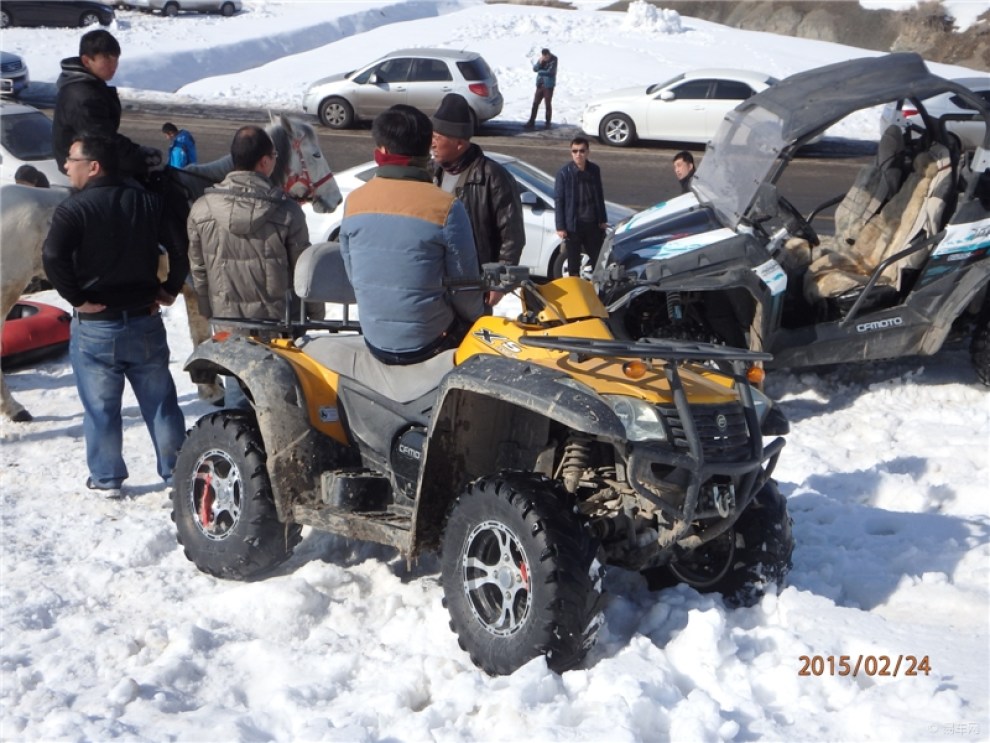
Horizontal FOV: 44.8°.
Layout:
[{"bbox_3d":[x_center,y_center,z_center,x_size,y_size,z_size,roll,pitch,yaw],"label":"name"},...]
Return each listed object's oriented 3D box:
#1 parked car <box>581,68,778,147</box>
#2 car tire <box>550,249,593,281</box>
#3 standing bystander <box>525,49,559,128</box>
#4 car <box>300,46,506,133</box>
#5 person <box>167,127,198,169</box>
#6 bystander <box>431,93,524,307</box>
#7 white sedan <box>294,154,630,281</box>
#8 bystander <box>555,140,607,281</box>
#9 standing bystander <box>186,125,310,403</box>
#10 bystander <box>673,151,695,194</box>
[{"bbox_3d":[4.013,-4.997,22.854,4.750,1.450,1.800,5,16,17],"label":"parked car"},{"bbox_3d":[0.906,-1.072,12.688,0.630,0.630,0.210,7,16,23],"label":"car tire"},{"bbox_3d":[0.987,-6.038,25.716,0.500,1.670,0.450,13,20,40],"label":"standing bystander"},{"bbox_3d":[-1.675,-5.662,24.061,4.130,1.600,1.750,5,17,16],"label":"car"},{"bbox_3d":[-3.822,-2.263,14.804,0.420,1.580,0.500,-6,16,-20],"label":"person"},{"bbox_3d":[-0.092,-0.409,5.625,0.400,1.740,0.550,-10,18,-33],"label":"bystander"},{"bbox_3d":[-0.087,-1.852,13.853,4.600,1.470,1.790,6,17,21],"label":"white sedan"},{"bbox_3d":[0.806,-1.355,11.423,0.540,1.720,0.320,1,15,3],"label":"bystander"},{"bbox_3d":[-1.083,-0.280,5.532,0.600,1.680,0.400,1,16,2],"label":"standing bystander"},{"bbox_3d":[1.578,-0.990,10.137,0.360,1.720,0.520,-15,22,-43],"label":"bystander"}]

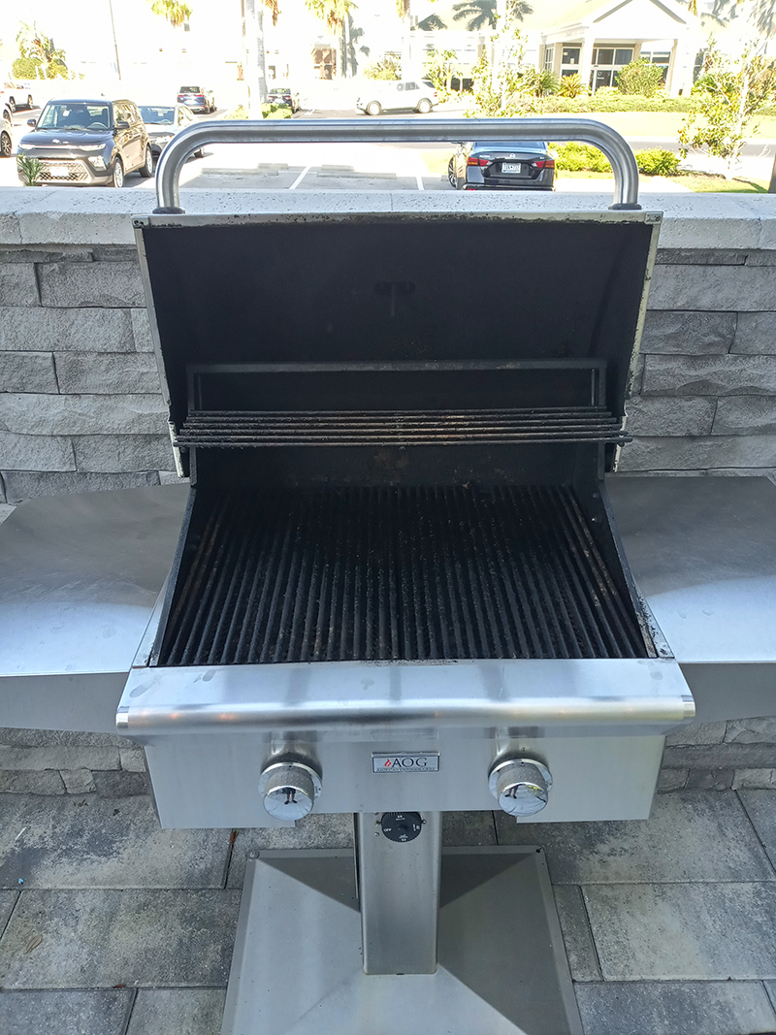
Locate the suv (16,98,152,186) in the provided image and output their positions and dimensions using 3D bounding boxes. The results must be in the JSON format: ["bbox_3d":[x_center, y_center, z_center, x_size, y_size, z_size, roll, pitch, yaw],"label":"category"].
[{"bbox_3d":[-6.320,-7.940,17.680,1.800,1.600,4.200,0,28,-2],"label":"suv"}]

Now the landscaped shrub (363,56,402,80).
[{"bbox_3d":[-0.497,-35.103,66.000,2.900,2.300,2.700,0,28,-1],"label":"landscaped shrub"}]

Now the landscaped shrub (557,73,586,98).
[{"bbox_3d":[13.175,-30.904,60.000,2.100,1.900,2.100,0,28,-1],"label":"landscaped shrub"}]

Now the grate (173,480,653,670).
[{"bbox_3d":[0.017,0.067,1.225,0.590,0.020,0.470,0,28,-1],"label":"grate"}]

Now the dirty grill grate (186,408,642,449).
[{"bbox_3d":[0.019,-0.126,1.147,0.600,0.018,0.135,0,28,-1],"label":"dirty grill grate"}]

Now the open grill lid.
[{"bbox_3d":[0.014,-0.266,1.208,0.640,0.370,0.230,0,32,-1],"label":"open grill lid"}]

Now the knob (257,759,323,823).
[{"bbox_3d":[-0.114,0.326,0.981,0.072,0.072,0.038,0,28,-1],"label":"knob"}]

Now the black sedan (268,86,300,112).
[{"bbox_3d":[-7.133,-28.401,57.000,1.830,1.450,4.750,0,28,0],"label":"black sedan"}]

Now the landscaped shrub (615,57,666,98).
[{"bbox_3d":[18.643,-32.437,62.000,3.400,2.800,3.000,0,28,-1],"label":"landscaped shrub"}]

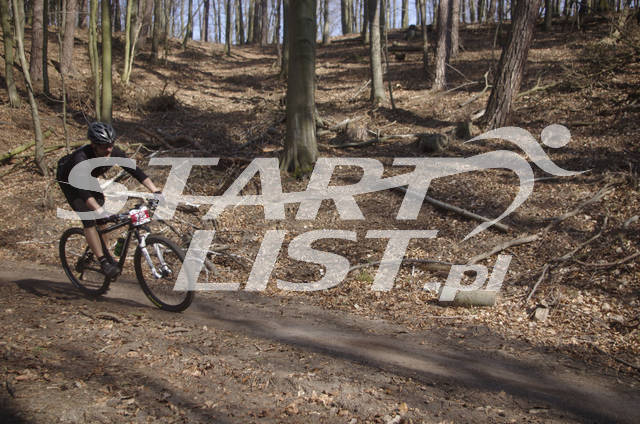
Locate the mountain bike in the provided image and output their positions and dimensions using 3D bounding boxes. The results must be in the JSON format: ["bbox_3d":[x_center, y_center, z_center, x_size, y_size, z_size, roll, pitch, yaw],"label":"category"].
[{"bbox_3d":[-1.835,0.370,5.850,1.780,1.010,0.650,3,16,32],"label":"mountain bike"}]

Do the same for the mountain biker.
[{"bbox_3d":[-1.910,-0.092,5.740,0.900,1.420,0.660,3,16,32],"label":"mountain biker"}]

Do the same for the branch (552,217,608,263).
[{"bbox_3d":[3.190,0.340,7.800,1.350,0.420,0.240,-3,4,-42],"label":"branch"}]

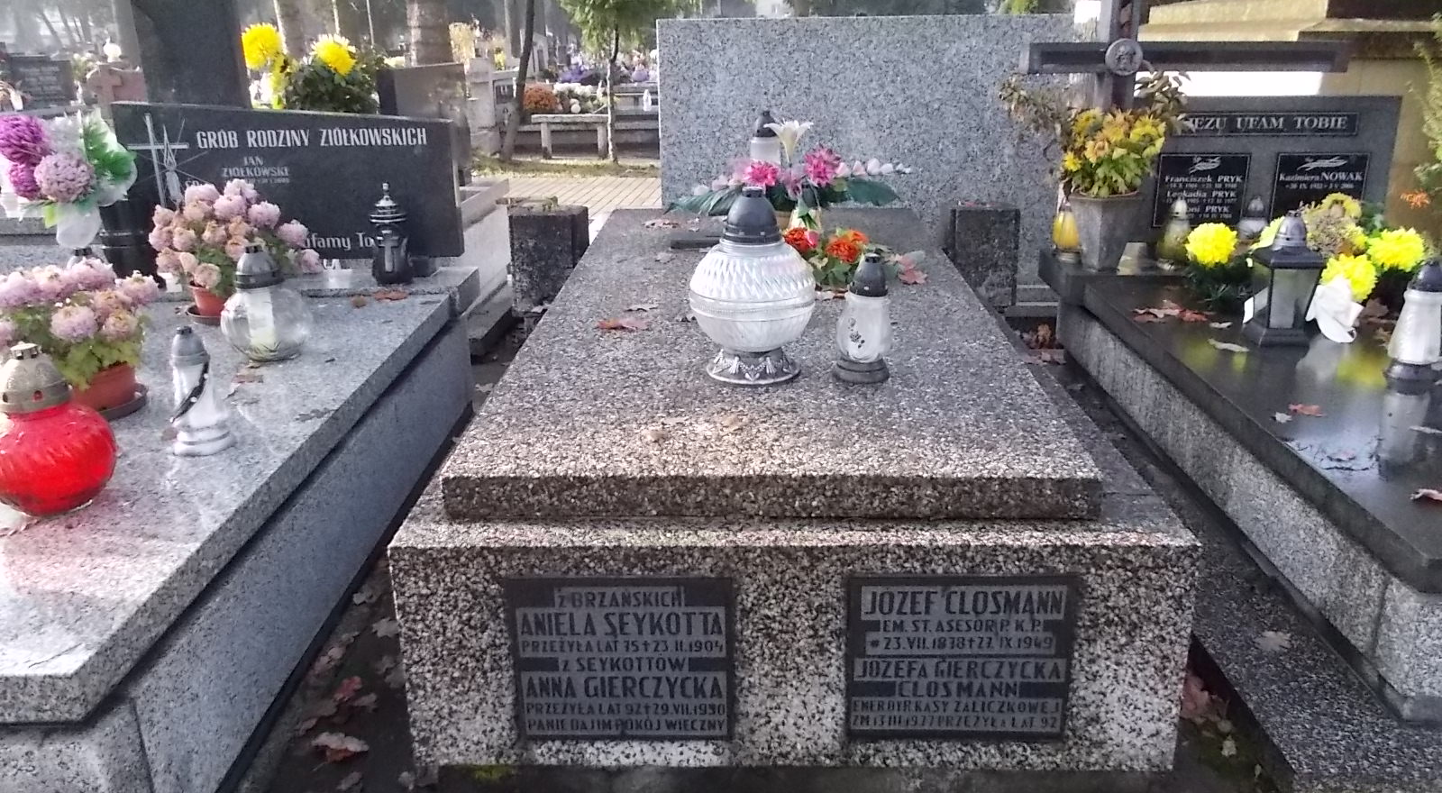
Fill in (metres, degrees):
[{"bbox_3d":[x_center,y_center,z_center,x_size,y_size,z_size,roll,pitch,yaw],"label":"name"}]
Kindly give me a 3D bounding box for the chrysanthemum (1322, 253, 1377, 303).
[{"bbox_3d":[1.468,-0.278,2.530,0.118,0.112,0.115,0,19,2],"label":"chrysanthemum"}]

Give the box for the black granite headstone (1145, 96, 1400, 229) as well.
[{"bbox_3d":[1.663,-0.697,3.381,0.790,0.465,0.085,0,19,1],"label":"black granite headstone"}]

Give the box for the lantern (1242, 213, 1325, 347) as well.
[{"bbox_3d":[1.319,-0.280,2.541,0.112,0.305,0.115,0,18,2],"label":"lantern"}]

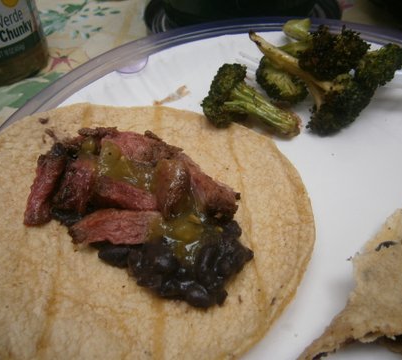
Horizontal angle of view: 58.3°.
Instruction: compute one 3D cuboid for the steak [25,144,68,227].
[{"bbox_3d":[-0.064,0.002,0.149,0.010,0.011,0.033,-1,44,-9],"label":"steak"}]

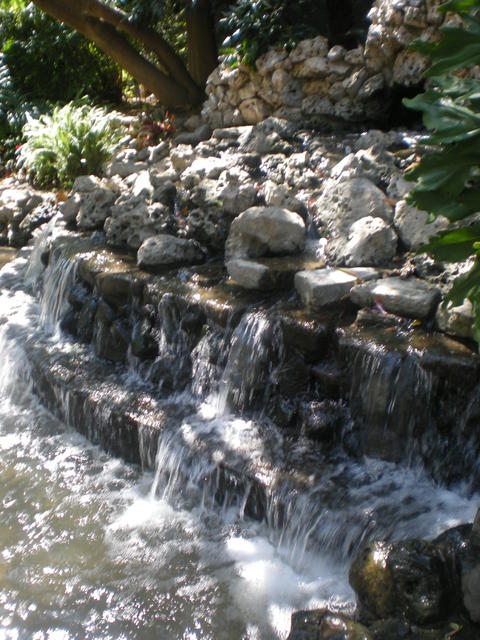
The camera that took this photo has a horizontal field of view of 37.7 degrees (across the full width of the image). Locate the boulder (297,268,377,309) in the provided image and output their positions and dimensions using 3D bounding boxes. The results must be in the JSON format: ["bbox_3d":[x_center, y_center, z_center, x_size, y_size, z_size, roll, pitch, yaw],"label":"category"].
[{"bbox_3d":[0.469,-0.160,3.450,0.390,0.150,0.250,-7,20,-19],"label":"boulder"}]

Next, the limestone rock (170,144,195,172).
[{"bbox_3d":[-0.458,-1.287,5.600,0.190,0.210,0.190,0,19,0],"label":"limestone rock"}]

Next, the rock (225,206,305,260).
[{"bbox_3d":[0.141,-0.499,4.050,0.450,0.280,0.340,1,19,2],"label":"rock"}]

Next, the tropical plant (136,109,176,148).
[{"bbox_3d":[-0.689,-1.581,5.800,0.330,0.310,0.300,-2,19,-6],"label":"tropical plant"}]

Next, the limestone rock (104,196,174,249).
[{"bbox_3d":[-0.665,-0.652,4.650,0.450,0.310,0.340,0,19,0],"label":"limestone rock"}]

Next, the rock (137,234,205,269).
[{"bbox_3d":[-0.396,-0.390,4.000,0.380,0.170,0.250,2,19,6],"label":"rock"}]

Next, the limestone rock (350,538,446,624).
[{"bbox_3d":[0.541,0.897,2.400,0.320,0.260,0.260,0,19,0],"label":"limestone rock"}]

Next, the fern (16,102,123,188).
[{"bbox_3d":[-1.238,-1.259,5.100,0.760,0.570,0.700,-4,19,-13],"label":"fern"}]

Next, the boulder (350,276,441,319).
[{"bbox_3d":[0.719,-0.104,3.250,0.390,0.150,0.250,3,19,8],"label":"boulder"}]

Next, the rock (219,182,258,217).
[{"bbox_3d":[-0.009,-0.755,4.400,0.250,0.200,0.220,0,19,0],"label":"rock"}]

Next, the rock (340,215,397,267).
[{"bbox_3d":[0.732,-0.447,4.000,0.320,0.250,0.270,3,19,10],"label":"rock"}]

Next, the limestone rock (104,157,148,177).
[{"bbox_3d":[-0.961,-1.292,5.950,0.360,0.190,0.270,0,19,0],"label":"limestone rock"}]

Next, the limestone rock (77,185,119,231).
[{"bbox_3d":[-1.034,-0.817,5.100,0.310,0.290,0.280,0,19,0],"label":"limestone rock"}]

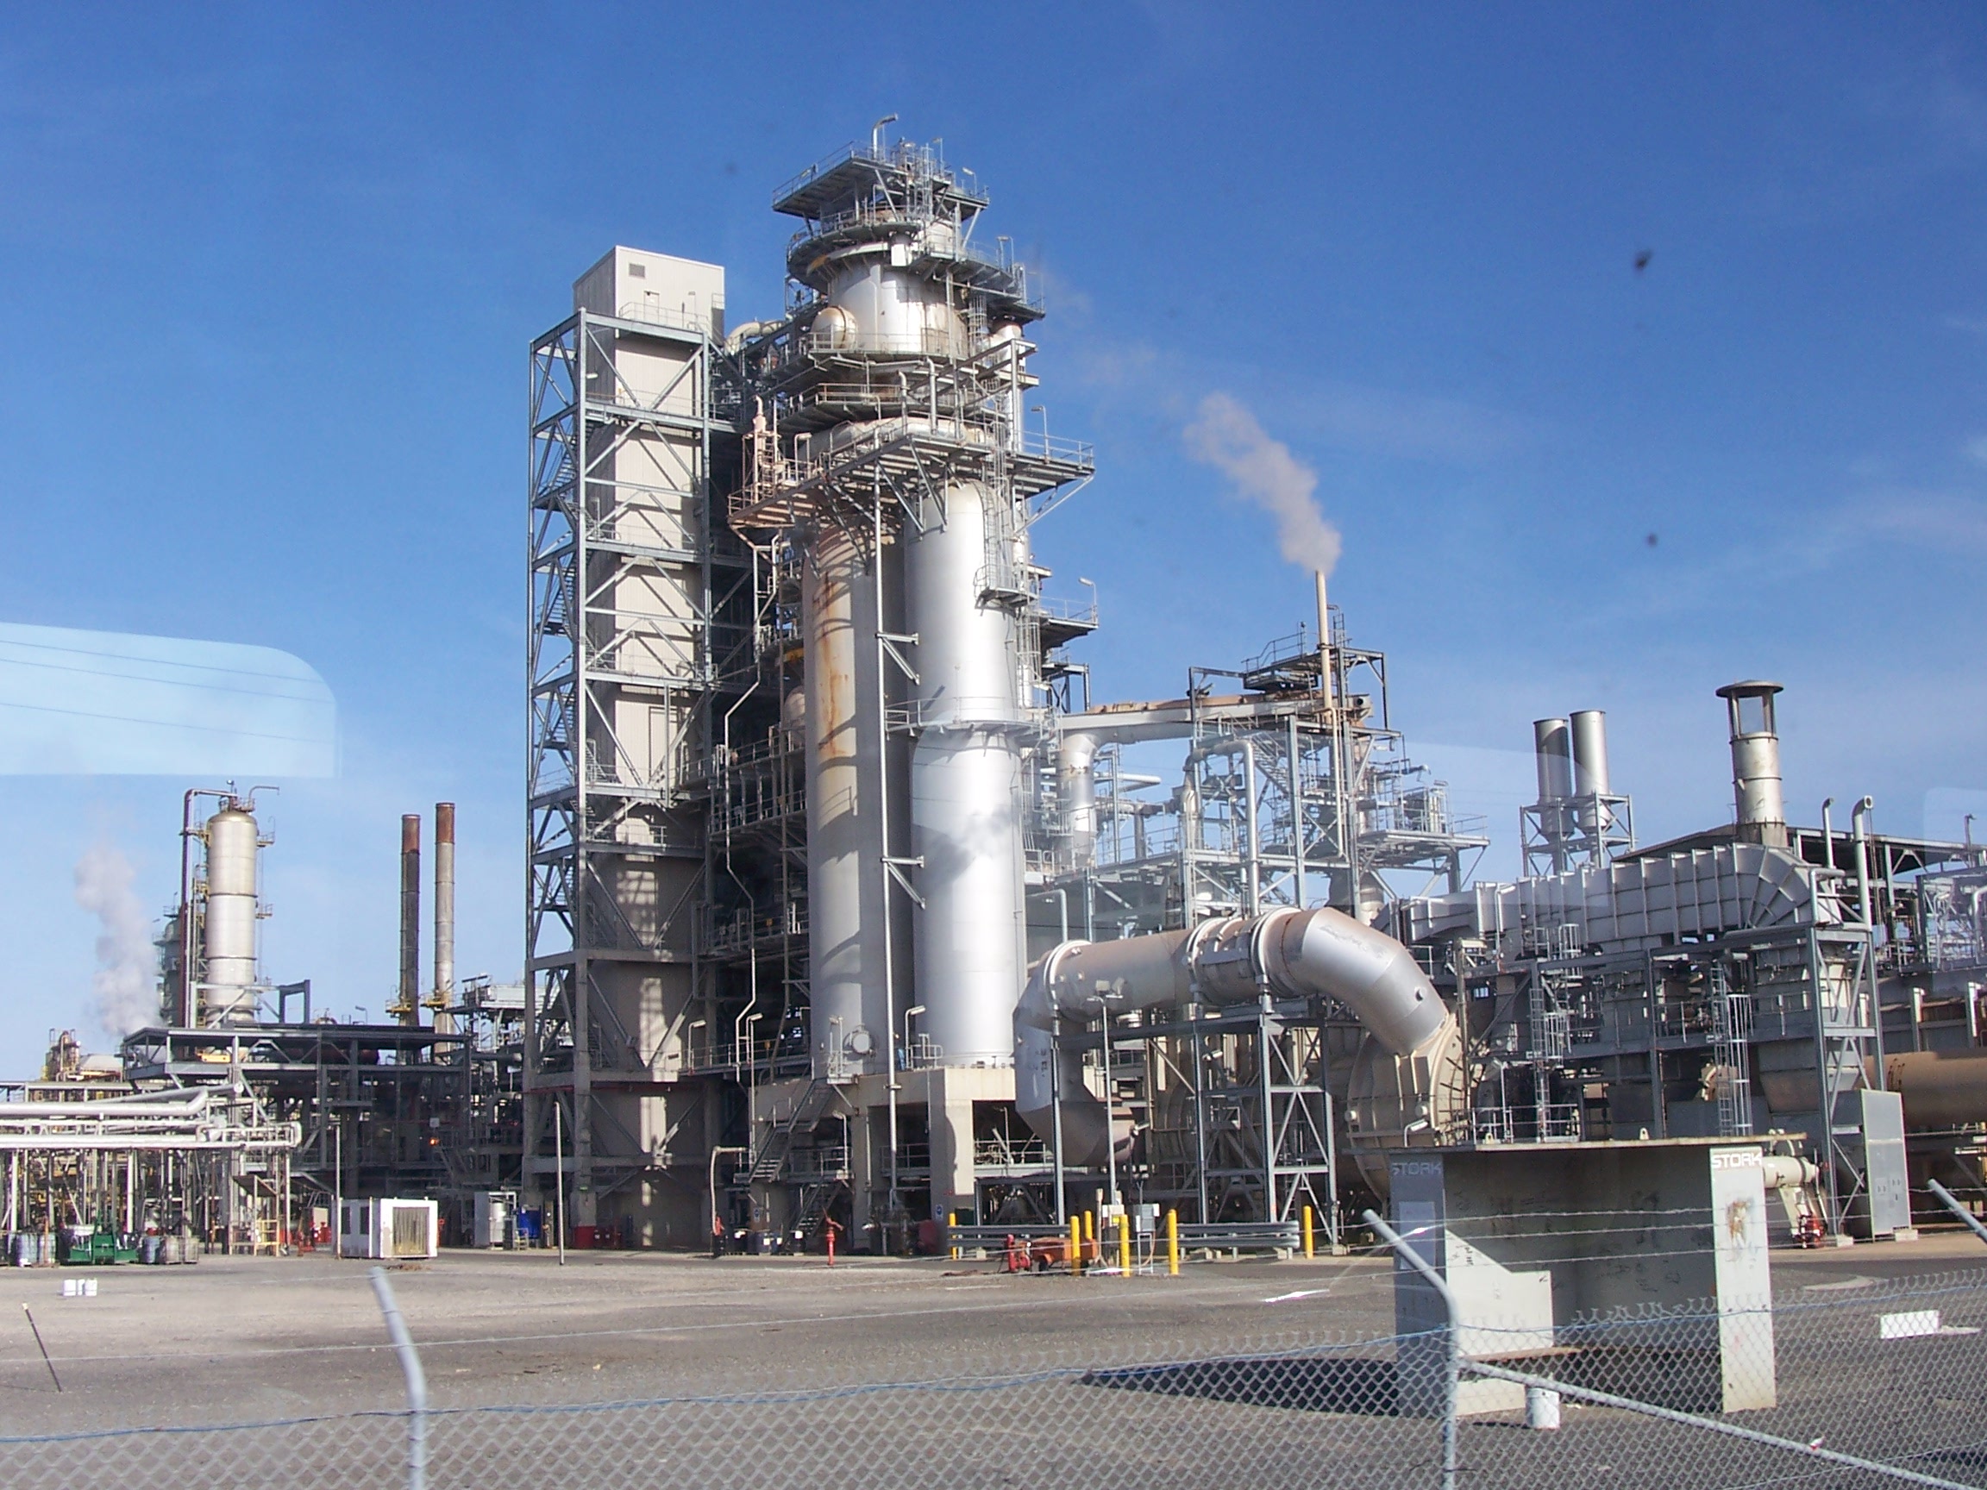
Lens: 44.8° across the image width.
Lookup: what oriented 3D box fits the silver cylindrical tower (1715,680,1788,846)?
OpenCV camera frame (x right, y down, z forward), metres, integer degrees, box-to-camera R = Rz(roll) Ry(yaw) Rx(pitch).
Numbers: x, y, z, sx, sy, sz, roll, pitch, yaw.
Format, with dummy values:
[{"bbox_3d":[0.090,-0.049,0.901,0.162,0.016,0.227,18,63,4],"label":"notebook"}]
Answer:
[{"bbox_3d":[25.319,0.707,80.000,2.215,5.455,2.215,5,-12,-33],"label":"silver cylindrical tower"}]

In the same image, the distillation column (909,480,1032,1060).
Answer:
[{"bbox_3d":[-0.985,1.049,90.000,4.173,21.676,4.173,-2,-10,0],"label":"distillation column"}]

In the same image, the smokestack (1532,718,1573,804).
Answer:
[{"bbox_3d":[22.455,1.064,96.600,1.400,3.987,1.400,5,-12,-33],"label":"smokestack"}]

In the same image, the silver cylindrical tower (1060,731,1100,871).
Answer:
[{"bbox_3d":[3.408,2.342,98.000,1.546,5.566,1.546,-2,-10,0],"label":"silver cylindrical tower"}]

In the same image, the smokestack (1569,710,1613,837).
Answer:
[{"bbox_3d":[23.612,1.077,95.000,1.407,4.723,1.407,5,-12,-33],"label":"smokestack"}]

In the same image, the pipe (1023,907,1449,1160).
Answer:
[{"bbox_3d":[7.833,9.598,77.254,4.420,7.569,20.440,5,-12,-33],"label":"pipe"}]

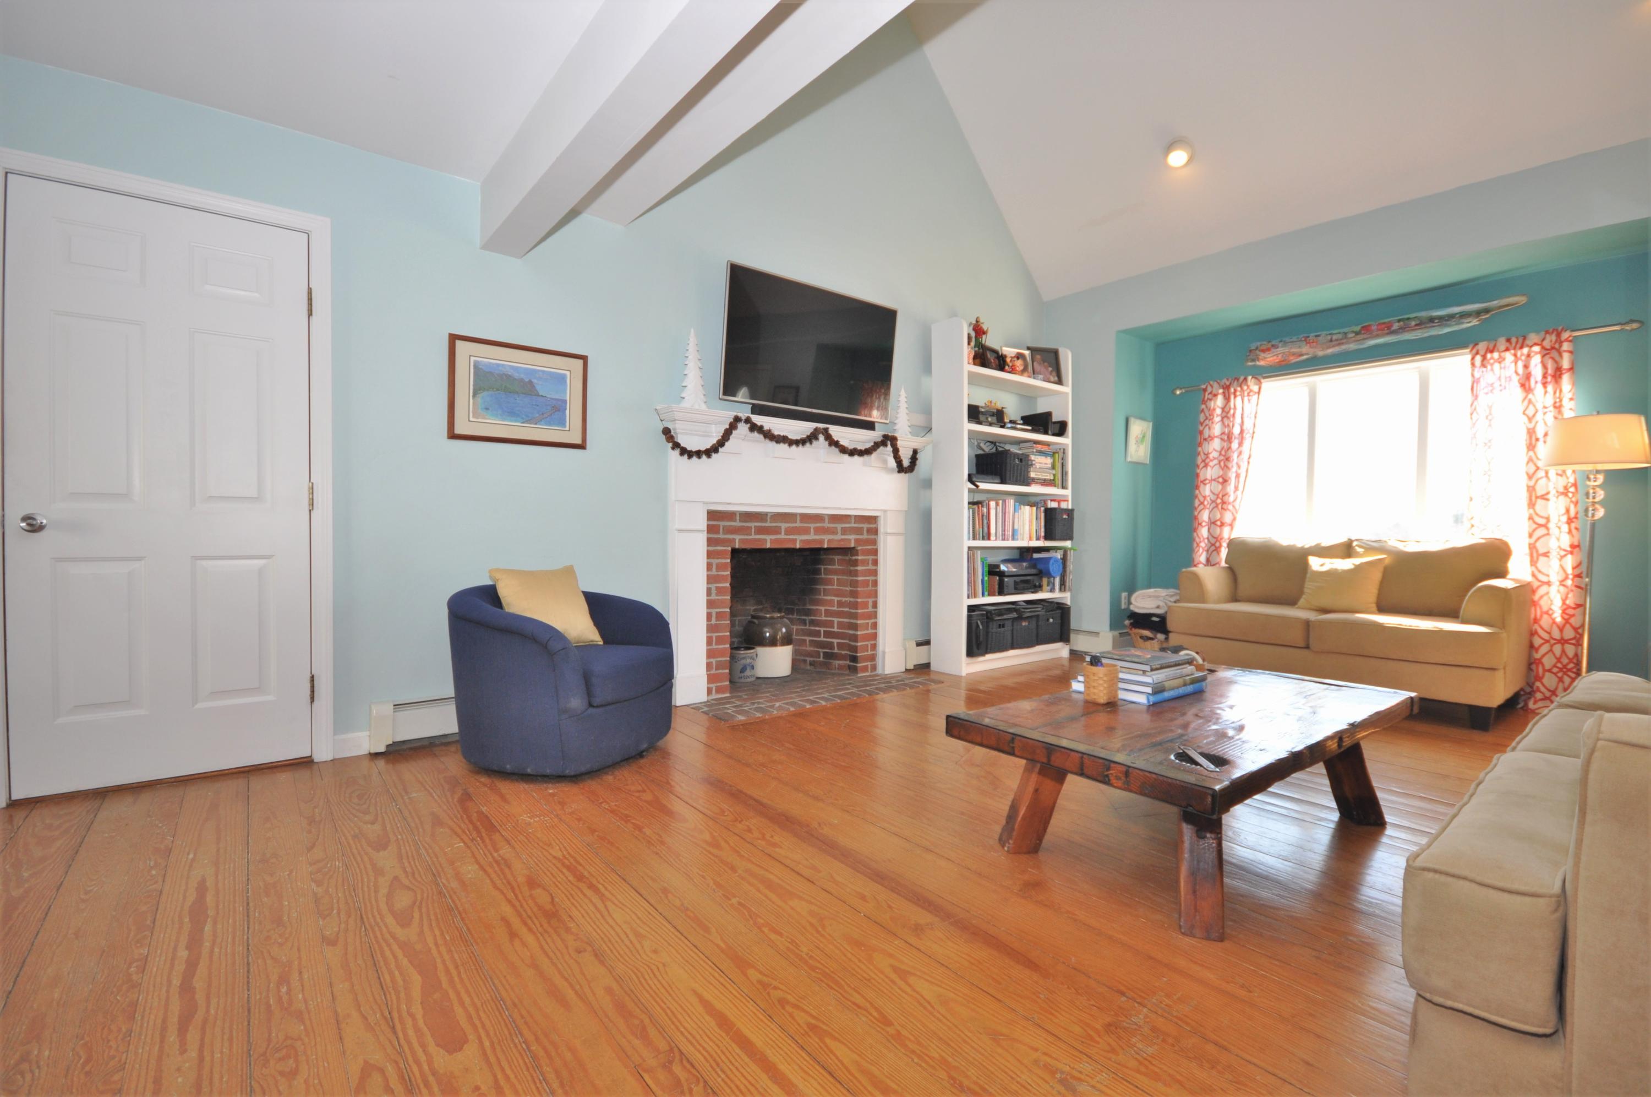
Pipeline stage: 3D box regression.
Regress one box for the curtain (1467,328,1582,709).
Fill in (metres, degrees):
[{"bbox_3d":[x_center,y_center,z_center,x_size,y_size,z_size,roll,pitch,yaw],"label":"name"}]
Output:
[{"bbox_3d":[3.738,-0.144,3.681,0.110,2.000,0.450,-1,2,-38],"label":"curtain"}]

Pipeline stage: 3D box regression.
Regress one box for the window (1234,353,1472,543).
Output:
[{"bbox_3d":[3.353,-0.494,4.306,0.100,1.260,1.580,-1,2,-38],"label":"window"}]

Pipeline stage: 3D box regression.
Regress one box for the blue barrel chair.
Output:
[{"bbox_3d":[-1.104,0.497,2.933,0.790,0.670,0.780,1,2,33],"label":"blue barrel chair"}]

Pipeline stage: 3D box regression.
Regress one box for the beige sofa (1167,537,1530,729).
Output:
[{"bbox_3d":[2.903,0.392,3.939,0.830,0.900,1.520,-1,2,-38],"label":"beige sofa"}]

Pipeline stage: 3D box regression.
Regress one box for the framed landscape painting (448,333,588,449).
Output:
[{"bbox_3d":[-1.395,-0.698,3.123,0.605,0.455,0.030,-1,2,-36],"label":"framed landscape painting"}]

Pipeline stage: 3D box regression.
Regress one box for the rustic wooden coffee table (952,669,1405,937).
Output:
[{"bbox_3d":[1.133,0.674,2.100,1.430,0.400,0.690,-1,2,-38],"label":"rustic wooden coffee table"}]

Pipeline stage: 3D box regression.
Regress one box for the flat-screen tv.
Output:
[{"bbox_3d":[-0.048,-1.127,3.915,1.200,0.695,0.060,-1,7,-38],"label":"flat-screen tv"}]

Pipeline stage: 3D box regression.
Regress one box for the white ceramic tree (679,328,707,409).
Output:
[{"bbox_3d":[-0.675,-0.919,3.509,0.140,0.420,0.140,1,1,0],"label":"white ceramic tree"}]

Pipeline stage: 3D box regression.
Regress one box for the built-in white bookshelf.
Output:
[{"bbox_3d":[1.269,-0.321,4.810,1.120,2.250,0.300,-1,2,-36],"label":"built-in white bookshelf"}]

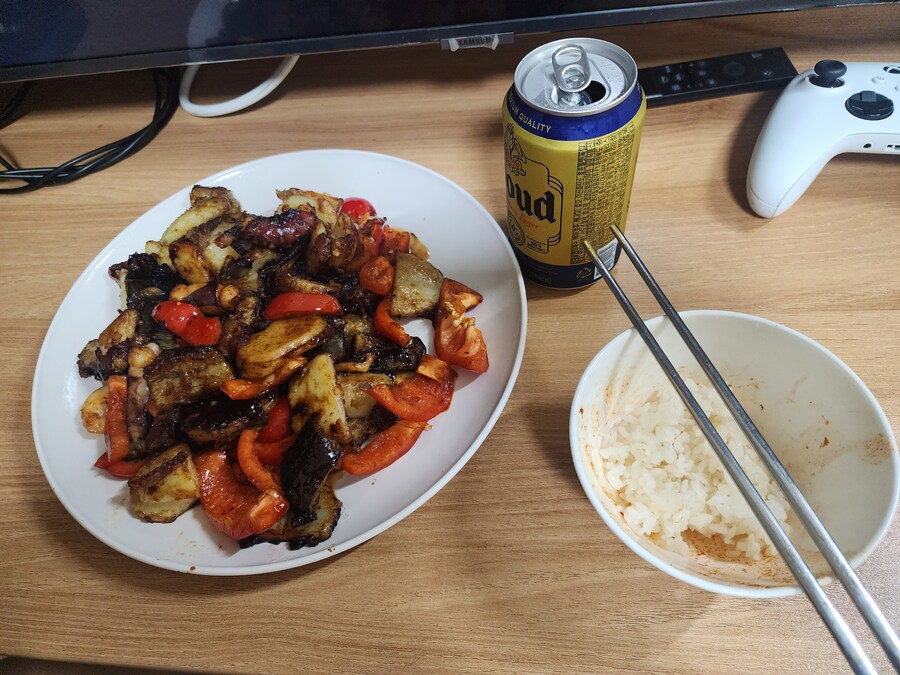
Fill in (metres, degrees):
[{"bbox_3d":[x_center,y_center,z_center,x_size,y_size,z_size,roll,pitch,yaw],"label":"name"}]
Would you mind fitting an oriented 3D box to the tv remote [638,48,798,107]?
[{"bbox_3d":[0.165,-0.179,0.427,0.148,0.013,0.035,-8,56,3],"label":"tv remote"}]

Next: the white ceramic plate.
[{"bbox_3d":[-0.092,-0.004,0.338,0.269,0.027,0.269,-12,56,0],"label":"white ceramic plate"}]

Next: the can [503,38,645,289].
[{"bbox_3d":[0.061,-0.082,0.311,0.066,0.122,0.066,-4,57,5],"label":"can"}]

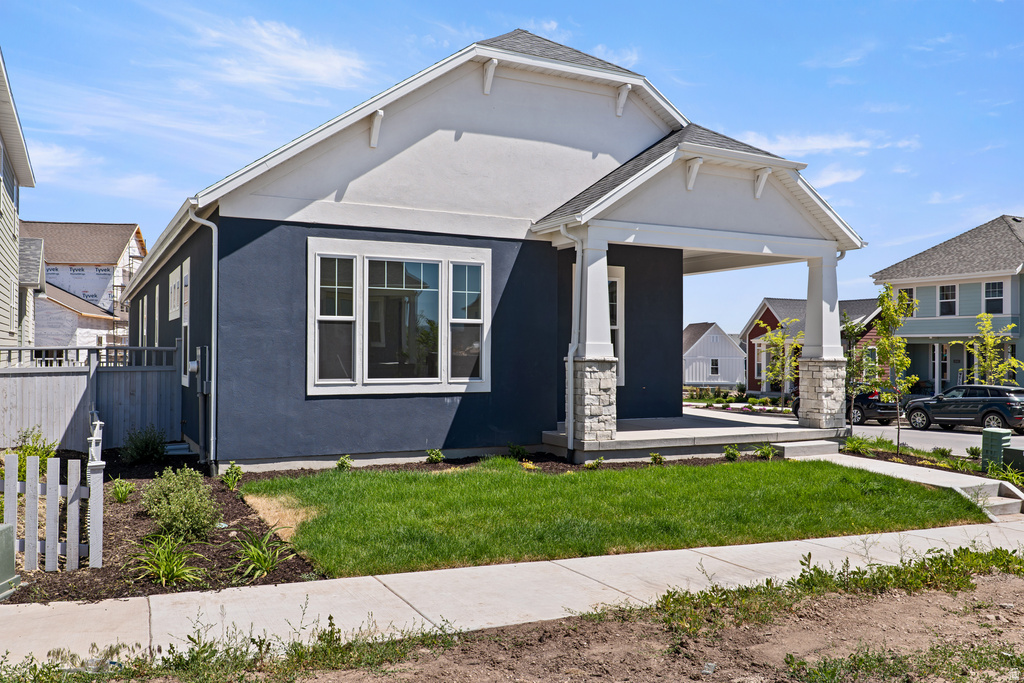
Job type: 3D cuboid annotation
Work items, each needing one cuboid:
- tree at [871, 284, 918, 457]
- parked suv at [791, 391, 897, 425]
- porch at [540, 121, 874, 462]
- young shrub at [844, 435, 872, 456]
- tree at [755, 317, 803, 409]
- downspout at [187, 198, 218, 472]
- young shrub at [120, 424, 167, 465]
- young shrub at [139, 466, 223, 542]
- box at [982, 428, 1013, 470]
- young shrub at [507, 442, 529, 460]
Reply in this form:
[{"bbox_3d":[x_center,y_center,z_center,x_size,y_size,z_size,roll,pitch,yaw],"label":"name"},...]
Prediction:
[{"bbox_3d":[6.201,0.469,13.800,0.780,2.760,0.780,1,-1,-27],"label":"tree"},{"bbox_3d":[13.550,2.400,34.500,1.830,1.660,4.530,1,-1,-31],"label":"parked suv"},{"bbox_3d":[2.860,-0.918,14.987,5.950,5.450,3.500,1,-1,-27],"label":"porch"},{"bbox_3d":[5.708,1.718,14.100,0.500,0.370,0.500,1,-1,-27],"label":"young shrub"},{"bbox_3d":[12.333,0.988,39.200,2.300,4.300,2.300,1,-1,-27],"label":"tree"},{"bbox_3d":[-4.130,-0.062,11.389,0.420,3.600,0.100,1,-1,-27],"label":"downspout"},{"bbox_3d":[-5.354,1.497,12.400,0.660,0.580,0.640,1,-1,-27],"label":"young shrub"},{"bbox_3d":[-3.195,1.566,8.250,0.790,0.710,0.760,1,-1,-27],"label":"young shrub"},{"bbox_3d":[7.014,1.570,12.350,0.280,0.620,0.360,1,-1,-27],"label":"box"},{"bbox_3d":[0.081,1.611,12.500,0.320,0.270,0.310,0,-1,0],"label":"young shrub"}]

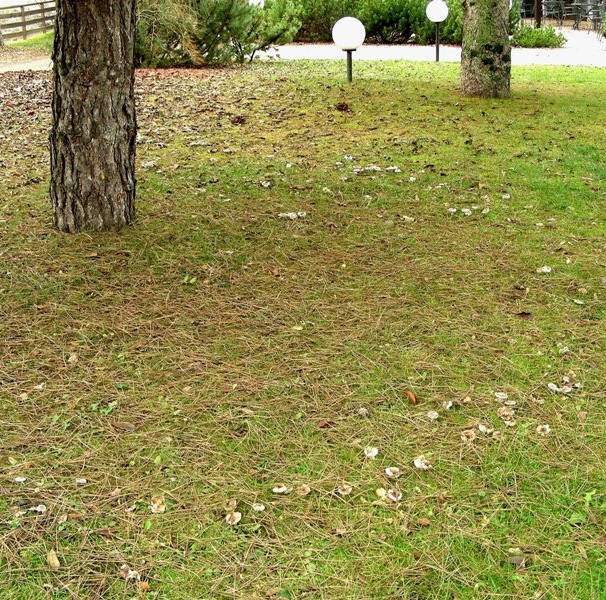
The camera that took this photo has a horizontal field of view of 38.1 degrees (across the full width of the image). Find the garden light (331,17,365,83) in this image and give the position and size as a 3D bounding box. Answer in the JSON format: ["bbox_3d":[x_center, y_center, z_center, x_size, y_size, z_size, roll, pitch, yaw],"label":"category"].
[{"bbox_3d":[0.560,-3.072,10.783,0.410,0.793,0.410,0,20,0],"label":"garden light"}]

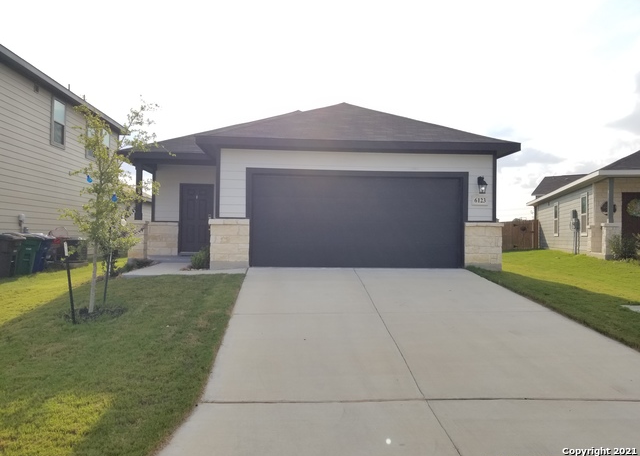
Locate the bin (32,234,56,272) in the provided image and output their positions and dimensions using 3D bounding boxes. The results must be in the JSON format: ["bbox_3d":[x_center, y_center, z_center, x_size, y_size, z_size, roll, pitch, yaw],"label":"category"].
[{"bbox_3d":[-8.289,0.757,14.061,0.810,1.100,0.680,1,-1,-3],"label":"bin"}]

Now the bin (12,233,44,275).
[{"bbox_3d":[-8.189,0.732,13.261,0.810,1.100,0.680,0,-1,11],"label":"bin"}]

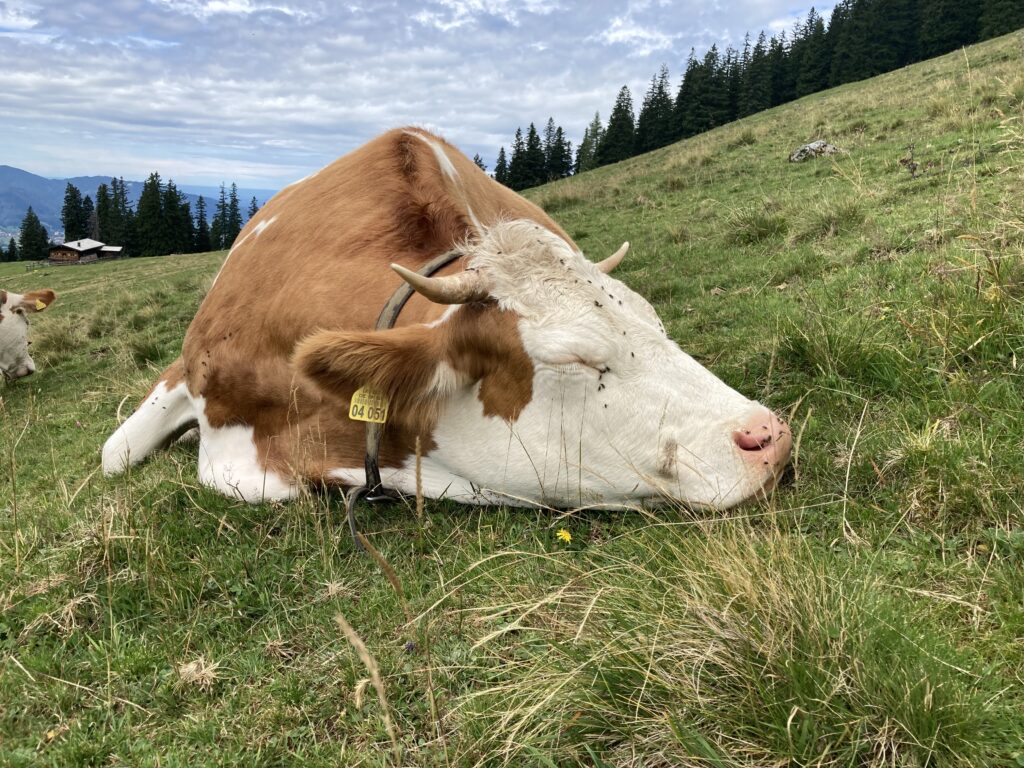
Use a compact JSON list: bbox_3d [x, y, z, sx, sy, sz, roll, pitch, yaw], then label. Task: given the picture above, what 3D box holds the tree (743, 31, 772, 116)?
[{"bbox_3d":[52.758,-66.411,178.000,5.873,17.059,5.873,3,13,0],"label":"tree"}]

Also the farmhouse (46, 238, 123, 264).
[{"bbox_3d":[-111.837,-35.051,219.026,13.078,5.300,19.905,0,14,-10],"label":"farmhouse"}]

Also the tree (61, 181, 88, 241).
[{"bbox_3d":[-119.371,-44.781,226.000,7.176,19.836,7.176,3,13,0],"label":"tree"}]

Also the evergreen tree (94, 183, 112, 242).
[{"bbox_3d":[-112.445,-45.318,228.000,4.541,19.739,4.541,3,13,0],"label":"evergreen tree"}]

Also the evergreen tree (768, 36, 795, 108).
[{"bbox_3d":[29.881,-34.613,92.000,2.743,7.270,2.743,3,13,0],"label":"evergreen tree"}]

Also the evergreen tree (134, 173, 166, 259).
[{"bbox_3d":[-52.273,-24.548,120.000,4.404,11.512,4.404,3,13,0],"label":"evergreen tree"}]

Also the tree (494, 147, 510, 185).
[{"bbox_3d":[-2.546,-57.994,222.000,4.154,10.904,4.154,3,13,0],"label":"tree"}]

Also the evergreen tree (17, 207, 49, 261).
[{"bbox_3d":[-68.218,-21.483,118.000,4.331,7.166,4.331,3,13,0],"label":"evergreen tree"}]

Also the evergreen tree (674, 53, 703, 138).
[{"bbox_3d":[38.986,-64.196,184.000,6.149,18.571,6.149,3,13,0],"label":"evergreen tree"}]

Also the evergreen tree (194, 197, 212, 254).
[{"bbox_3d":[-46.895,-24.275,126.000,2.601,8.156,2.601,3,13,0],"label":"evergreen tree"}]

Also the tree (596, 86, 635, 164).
[{"bbox_3d":[23.718,-58.348,188.000,8.699,17.397,8.699,3,13,0],"label":"tree"}]

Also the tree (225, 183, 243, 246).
[{"bbox_3d":[-77.866,-47.158,232.212,5.046,18.170,5.046,-1,14,-18],"label":"tree"}]

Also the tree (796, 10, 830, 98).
[{"bbox_3d":[62.400,-68.626,172.000,6.812,17.367,6.812,3,13,0],"label":"tree"}]

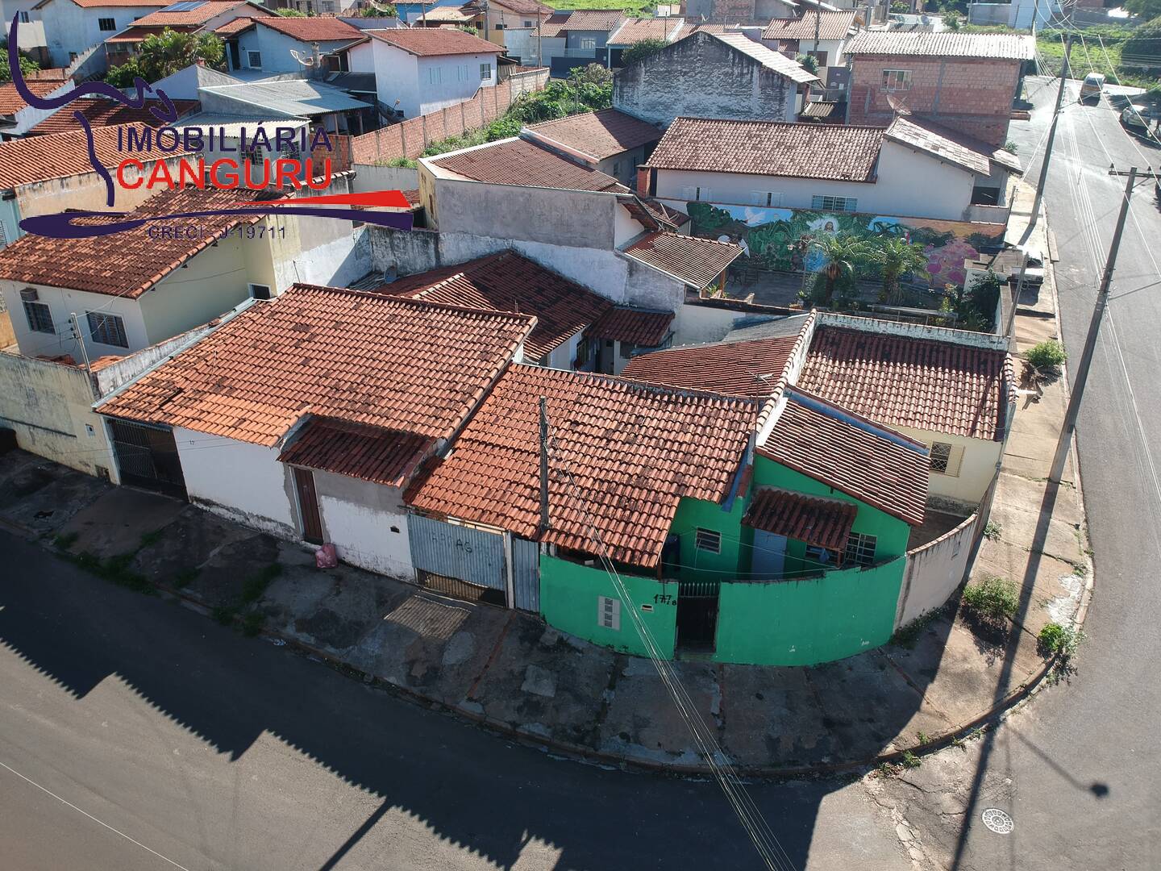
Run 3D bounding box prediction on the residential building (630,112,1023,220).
[{"bbox_3d":[13.335,-14.192,45.521,18.135,5.216,9.165,11,28,22],"label":"residential building"}]

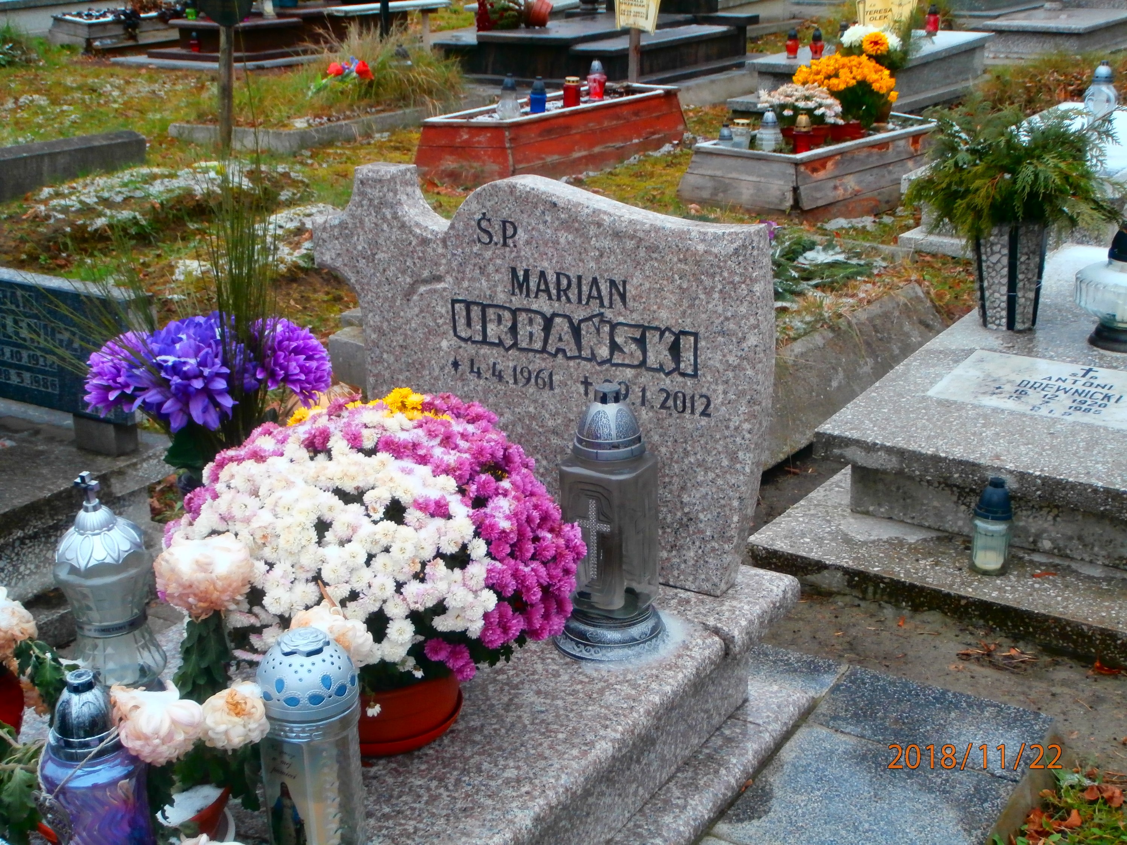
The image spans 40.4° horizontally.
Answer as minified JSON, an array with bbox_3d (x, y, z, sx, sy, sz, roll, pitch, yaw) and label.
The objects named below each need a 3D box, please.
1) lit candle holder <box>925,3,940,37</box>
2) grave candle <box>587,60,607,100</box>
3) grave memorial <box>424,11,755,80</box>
[{"bbox_3d":[2.303,-2.511,9.539,0.082,0.188,0.082,3,21,13],"label":"lit candle holder"},{"bbox_3d":[0.176,-1.794,8.013,0.101,0.202,0.101,-1,20,1],"label":"grave candle"},{"bbox_3d":[0.370,-2.813,11.317,1.480,0.360,2.000,13,25,35],"label":"grave memorial"}]

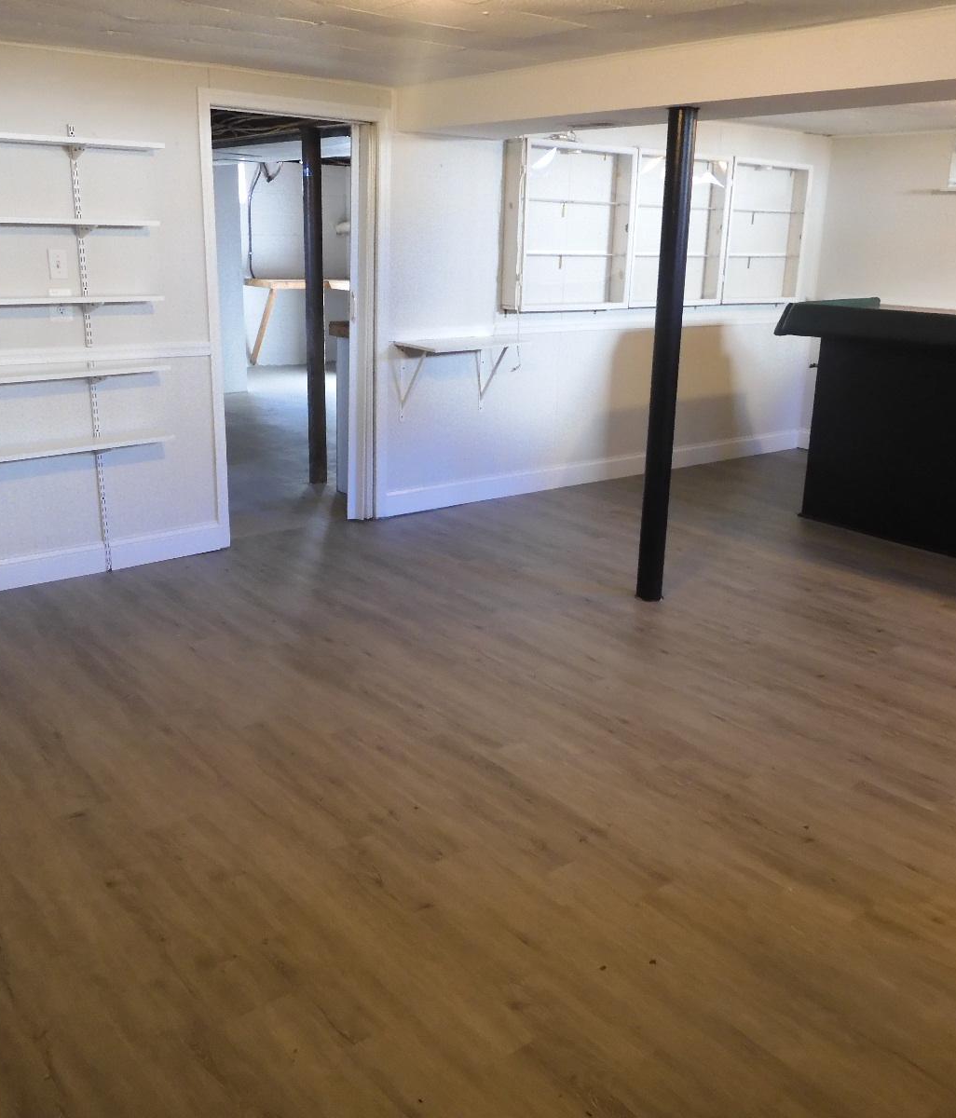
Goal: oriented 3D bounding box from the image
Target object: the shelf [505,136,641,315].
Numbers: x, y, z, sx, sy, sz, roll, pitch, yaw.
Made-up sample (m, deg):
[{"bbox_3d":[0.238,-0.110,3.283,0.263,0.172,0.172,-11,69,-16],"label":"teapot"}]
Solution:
[{"bbox_3d":[0.504,-1.776,5.566,0.820,0.850,0.150,-13,22,-38],"label":"shelf"}]

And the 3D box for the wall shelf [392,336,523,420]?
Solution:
[{"bbox_3d":[-0.078,-0.899,5.236,0.630,0.400,0.330,-13,22,-38],"label":"wall shelf"}]

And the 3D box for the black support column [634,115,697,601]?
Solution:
[{"bbox_3d":[0.728,-0.733,4.005,0.104,1.875,0.104,-13,22,-38],"label":"black support column"}]

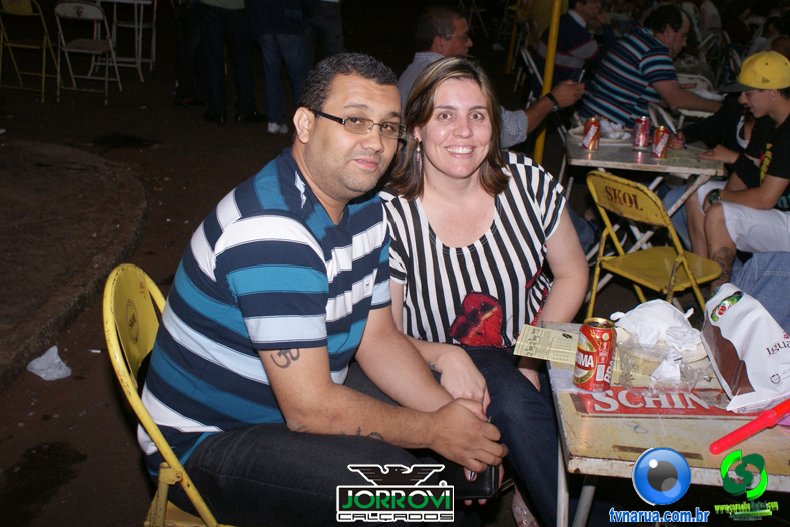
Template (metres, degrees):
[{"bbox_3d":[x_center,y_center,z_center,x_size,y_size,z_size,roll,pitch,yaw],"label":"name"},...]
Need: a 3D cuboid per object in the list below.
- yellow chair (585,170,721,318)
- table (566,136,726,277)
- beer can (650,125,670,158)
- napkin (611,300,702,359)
[{"bbox_3d":[1.004,0.034,3.515,0.580,0.800,0.390,-8,21,-33],"label":"yellow chair"},{"bbox_3d":[0.998,-0.120,3.967,0.600,0.720,0.600,6,18,6],"label":"table"},{"bbox_3d":[1.093,-0.496,3.779,0.066,0.122,0.066,4,18,0],"label":"beer can"},{"bbox_3d":[0.530,0.121,1.882,0.175,0.080,0.140,4,18,0],"label":"napkin"}]

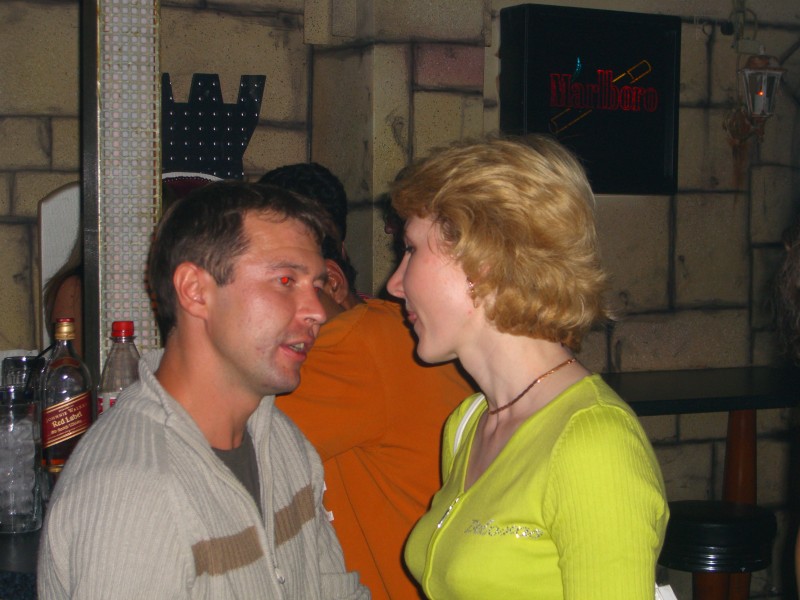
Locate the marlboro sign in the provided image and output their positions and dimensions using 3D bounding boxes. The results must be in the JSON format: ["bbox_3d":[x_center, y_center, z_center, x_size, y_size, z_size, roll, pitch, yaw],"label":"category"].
[{"bbox_3d":[0.627,-0.642,5.150,0.603,0.590,0.151,-1,3,-28],"label":"marlboro sign"}]

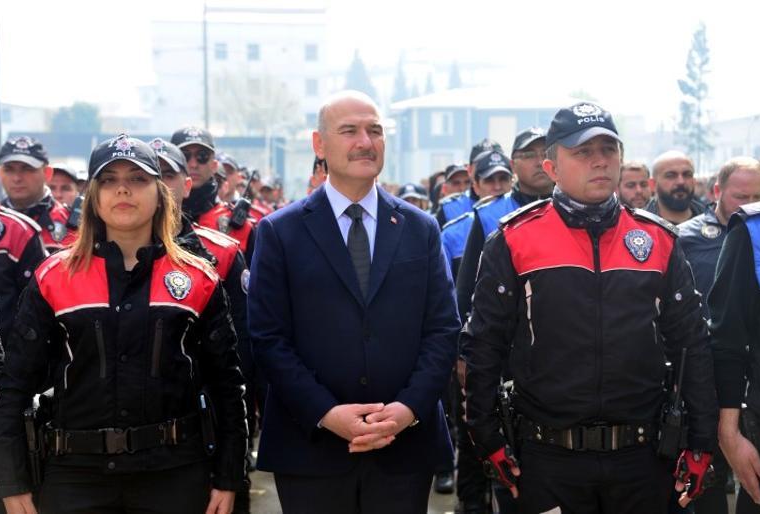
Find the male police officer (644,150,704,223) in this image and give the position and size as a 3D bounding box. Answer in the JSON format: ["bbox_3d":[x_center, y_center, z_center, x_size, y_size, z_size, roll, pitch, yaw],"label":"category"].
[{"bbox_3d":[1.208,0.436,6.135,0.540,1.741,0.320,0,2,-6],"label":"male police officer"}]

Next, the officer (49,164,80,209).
[{"bbox_3d":[-1.601,0.381,7.634,0.550,1.733,0.330,0,2,-4],"label":"officer"}]

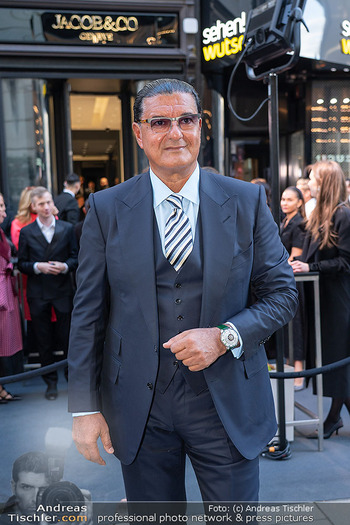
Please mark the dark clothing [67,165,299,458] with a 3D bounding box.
[{"bbox_3d":[0.035,0.460,1.480,0.630,1.450,0.390,-2,5,0],"label":"dark clothing"}]

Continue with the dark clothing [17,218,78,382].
[{"bbox_3d":[-1.050,0.315,4.380,0.530,1.390,0.330,-3,5,-14],"label":"dark clothing"}]

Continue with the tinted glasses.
[{"bbox_3d":[-0.022,-0.377,1.415,0.147,0.046,0.145,-8,11,-18],"label":"tinted glasses"}]

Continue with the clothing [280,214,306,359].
[{"bbox_3d":[0.965,0.200,4.360,0.420,1.250,0.300,3,6,43],"label":"clothing"}]

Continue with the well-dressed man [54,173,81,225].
[{"bbox_3d":[-1.180,-0.060,5.750,0.520,1.780,0.360,1,5,27],"label":"well-dressed man"}]

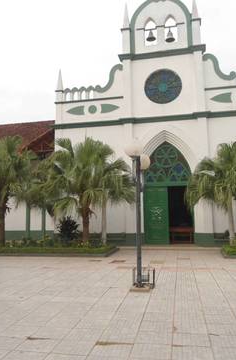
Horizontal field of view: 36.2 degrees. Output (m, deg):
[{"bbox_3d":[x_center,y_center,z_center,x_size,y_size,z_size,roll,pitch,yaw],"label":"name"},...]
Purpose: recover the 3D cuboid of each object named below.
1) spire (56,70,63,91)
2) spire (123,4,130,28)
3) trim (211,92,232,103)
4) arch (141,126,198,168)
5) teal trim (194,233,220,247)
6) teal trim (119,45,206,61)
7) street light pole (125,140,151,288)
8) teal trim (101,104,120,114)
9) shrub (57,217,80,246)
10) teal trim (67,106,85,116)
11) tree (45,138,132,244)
[{"bbox_3d":[-3.228,-5.592,20.204,0.360,1.220,0.360,-2,-6,10],"label":"spire"},{"bbox_3d":[0.470,-9.067,19.924,0.400,1.450,0.400,-2,-6,10],"label":"spire"},{"bbox_3d":[5.538,-4.416,19.309,1.090,0.550,0.080,-2,-6,13],"label":"trim"},{"bbox_3d":[2.690,-1.672,18.832,2.900,2.100,0.400,-2,-6,10],"label":"arch"},{"bbox_3d":[4.524,3.047,18.663,1.076,0.604,0.350,-2,-6,13],"label":"teal trim"},{"bbox_3d":[2.460,-7.074,20.241,4.818,0.420,0.500,-2,-6,13],"label":"teal trim"},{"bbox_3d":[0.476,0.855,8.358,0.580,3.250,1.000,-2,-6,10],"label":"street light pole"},{"bbox_3d":[-0.424,-4.081,20.661,1.110,0.514,0.080,-2,-6,13],"label":"teal trim"},{"bbox_3d":[-2.367,2.560,17.280,1.050,1.470,1.050,-2,-6,10],"label":"shrub"},{"bbox_3d":[-2.462,-4.044,21.131,1.051,0.528,0.080,-2,-6,13],"label":"teal trim"},{"bbox_3d":[-1.373,0.763,17.191,3.800,5.190,3.500,-2,-6,10],"label":"tree"}]

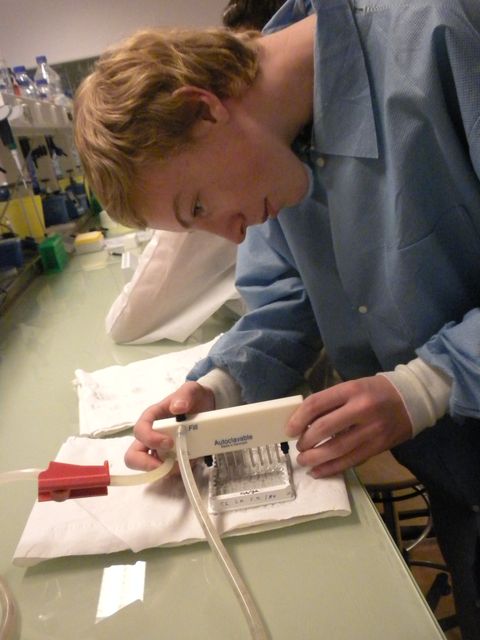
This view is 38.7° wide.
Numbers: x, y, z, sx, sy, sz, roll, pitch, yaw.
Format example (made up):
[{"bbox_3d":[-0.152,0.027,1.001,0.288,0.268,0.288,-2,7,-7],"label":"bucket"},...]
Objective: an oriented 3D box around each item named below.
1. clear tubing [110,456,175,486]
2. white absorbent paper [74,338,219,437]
[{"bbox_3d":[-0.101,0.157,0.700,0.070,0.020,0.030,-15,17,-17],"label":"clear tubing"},{"bbox_3d":[-0.096,0.087,1.054,0.310,0.014,0.262,-14,17,-13],"label":"white absorbent paper"}]

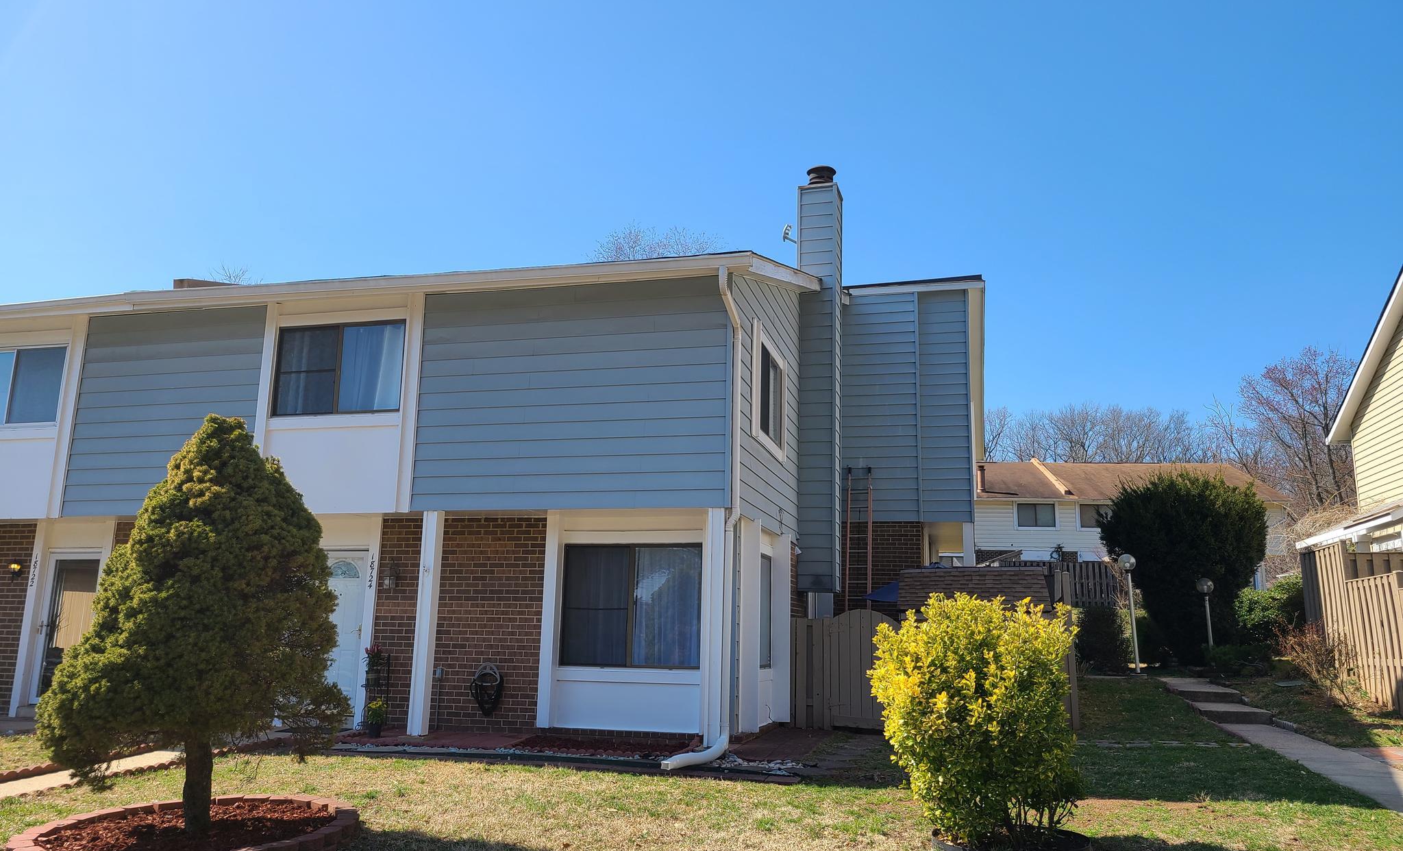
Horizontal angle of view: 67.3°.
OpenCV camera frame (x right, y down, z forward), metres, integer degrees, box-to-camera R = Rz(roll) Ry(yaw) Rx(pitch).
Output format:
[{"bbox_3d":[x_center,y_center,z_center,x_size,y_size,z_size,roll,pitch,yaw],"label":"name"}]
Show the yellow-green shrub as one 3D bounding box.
[{"bbox_3d":[1.776,1.906,6.845,1.330,1.565,1.260,-2,-12,14],"label":"yellow-green shrub"}]

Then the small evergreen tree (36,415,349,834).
[{"bbox_3d":[-3.154,1.239,6.820,1.770,2.652,1.770,-2,-12,14],"label":"small evergreen tree"}]

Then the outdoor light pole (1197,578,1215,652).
[{"bbox_3d":[10.392,4.107,21.522,0.350,1.950,0.350,-2,-12,14],"label":"outdoor light pole"}]

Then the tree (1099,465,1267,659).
[{"bbox_3d":[11.345,3.384,24.944,3.540,4.559,3.363,-2,-12,14],"label":"tree"}]

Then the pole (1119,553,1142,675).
[{"bbox_3d":[8.801,3.830,21.483,0.350,2.399,0.350,-2,-12,14],"label":"pole"}]

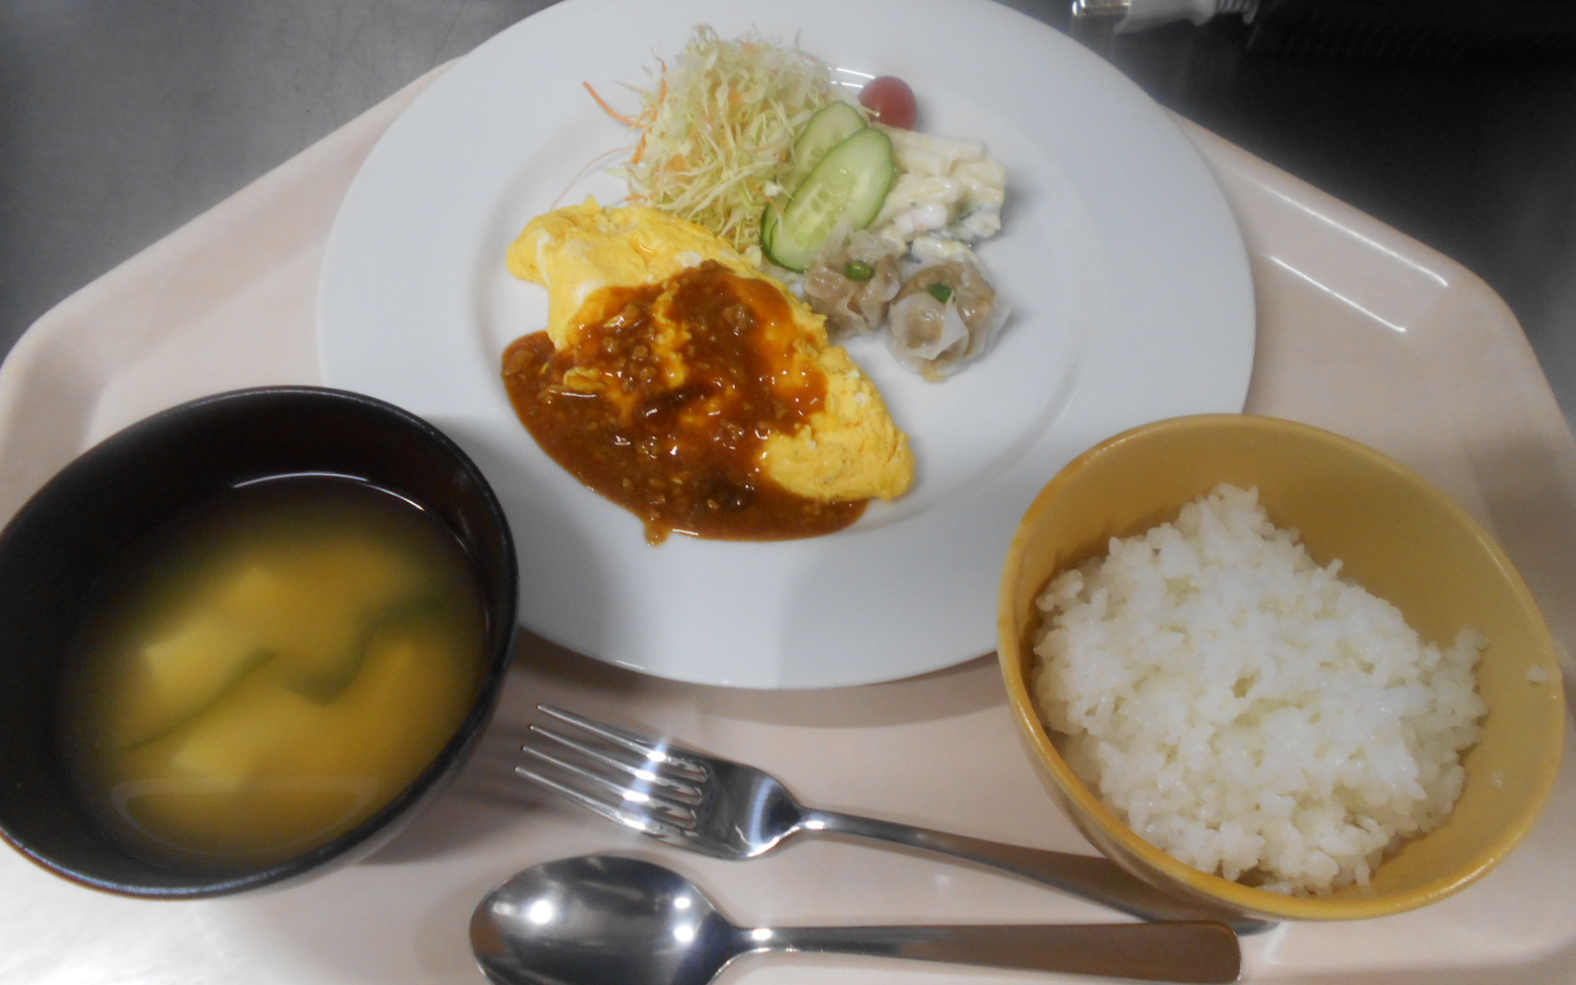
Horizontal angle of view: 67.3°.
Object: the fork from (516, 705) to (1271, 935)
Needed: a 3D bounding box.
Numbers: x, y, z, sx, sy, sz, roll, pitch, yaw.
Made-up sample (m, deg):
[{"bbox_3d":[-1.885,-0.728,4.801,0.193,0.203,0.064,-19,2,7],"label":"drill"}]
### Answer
[{"bbox_3d":[0.025,0.084,0.281,0.183,0.022,0.023,12,60,5],"label":"fork"}]

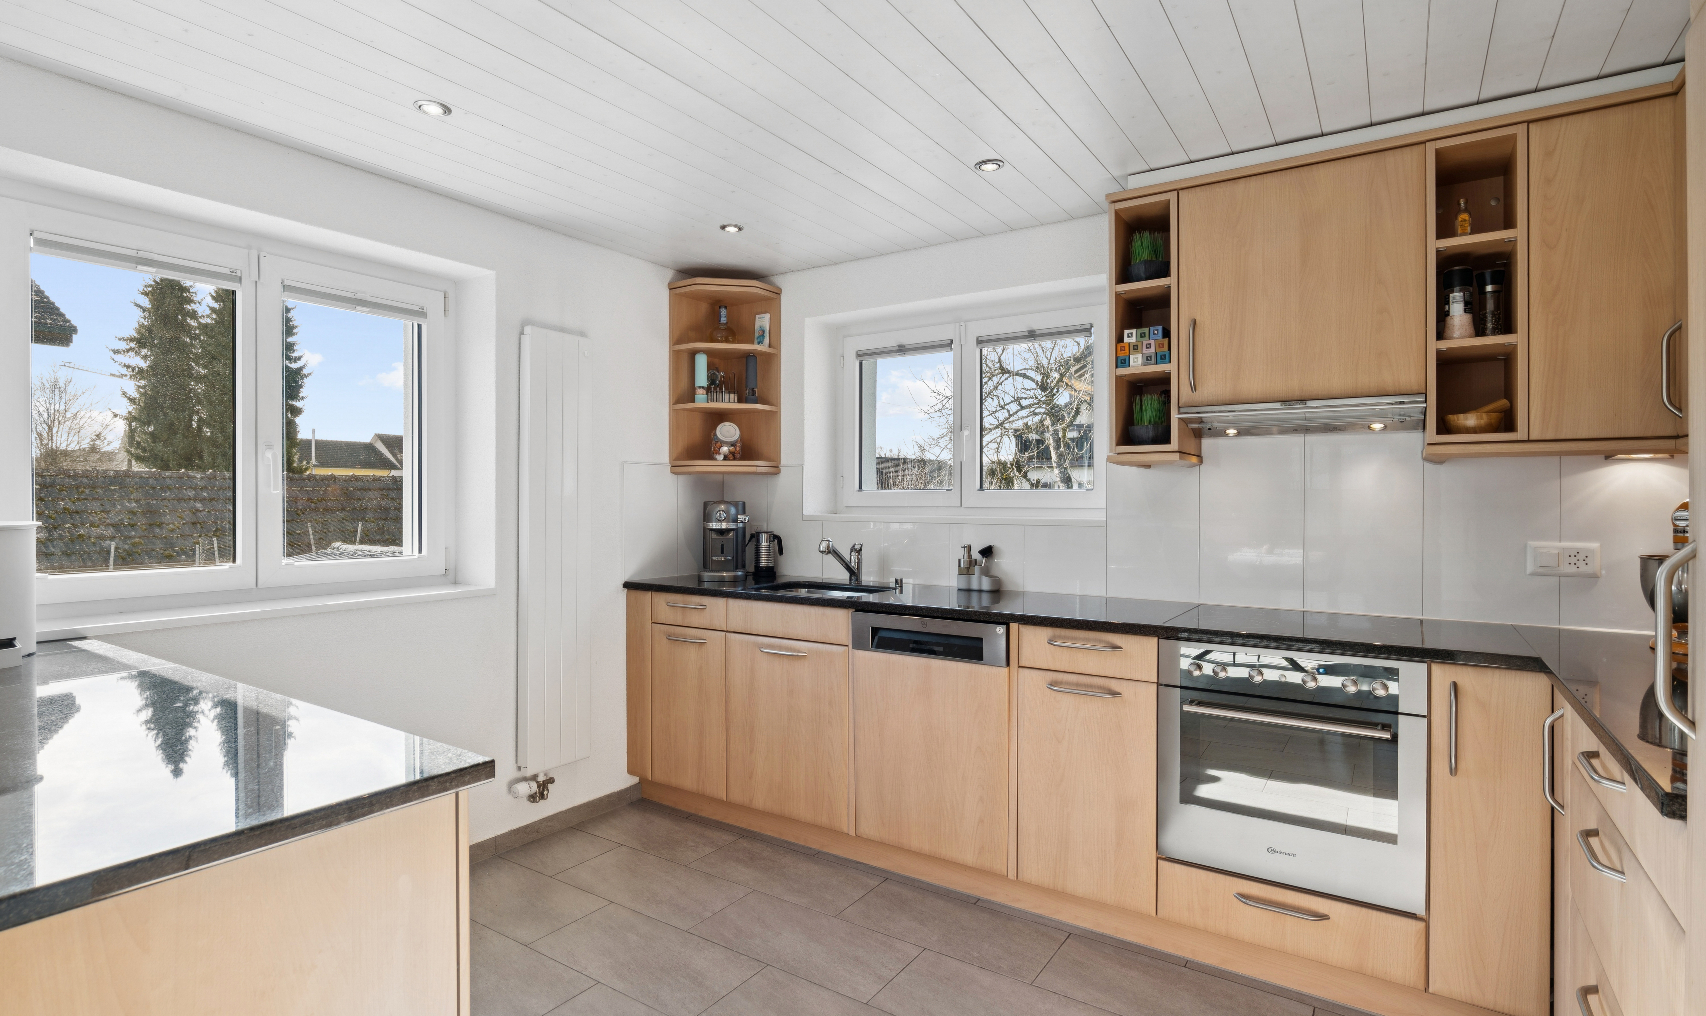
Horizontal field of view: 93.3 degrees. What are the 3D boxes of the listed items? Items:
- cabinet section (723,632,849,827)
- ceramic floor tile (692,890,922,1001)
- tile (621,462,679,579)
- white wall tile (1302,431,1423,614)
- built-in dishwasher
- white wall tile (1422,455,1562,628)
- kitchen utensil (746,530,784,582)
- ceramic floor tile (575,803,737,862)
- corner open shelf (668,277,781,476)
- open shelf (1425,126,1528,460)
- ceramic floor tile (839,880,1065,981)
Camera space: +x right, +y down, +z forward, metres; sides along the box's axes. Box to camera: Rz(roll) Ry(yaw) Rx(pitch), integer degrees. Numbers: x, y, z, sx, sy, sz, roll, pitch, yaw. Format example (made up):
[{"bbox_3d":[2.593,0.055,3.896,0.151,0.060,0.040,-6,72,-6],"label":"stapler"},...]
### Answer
[{"bbox_3d":[-0.089,0.785,3.114,0.551,0.633,0.570,0,0,33],"label":"cabinet section"},{"bbox_3d":[-0.137,1.214,2.252,0.603,0.010,0.298,0,0,33],"label":"ceramic floor tile"},{"bbox_3d":[-0.856,0.059,3.424,0.010,0.485,0.300,0,0,33],"label":"tile"},{"bbox_3d":[1.492,0.028,2.361,0.294,0.571,0.010,0,0,33],"label":"white wall tile"},{"bbox_3d":[0.391,0.722,2.792,0.552,0.765,0.570,0,0,33],"label":"built-in dishwasher"},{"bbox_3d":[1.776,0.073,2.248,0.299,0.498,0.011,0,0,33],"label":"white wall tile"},{"bbox_3d":[-0.357,0.207,3.370,0.135,0.210,0.098,0,0,0],"label":"kitchen utensil"},{"bbox_3d":[-0.739,1.230,3.047,0.587,0.010,0.301,0,0,33],"label":"ceramic floor tile"},{"bbox_3d":[-0.573,-0.568,3.618,0.491,0.820,0.367,0,0,-12],"label":"corner open shelf"},{"bbox_3d":[1.635,-0.534,2.137,0.201,0.798,0.325,0,0,33],"label":"open shelf"},{"bbox_3d":[0.283,1.205,2.318,0.600,0.010,0.298,0,0,33],"label":"ceramic floor tile"}]

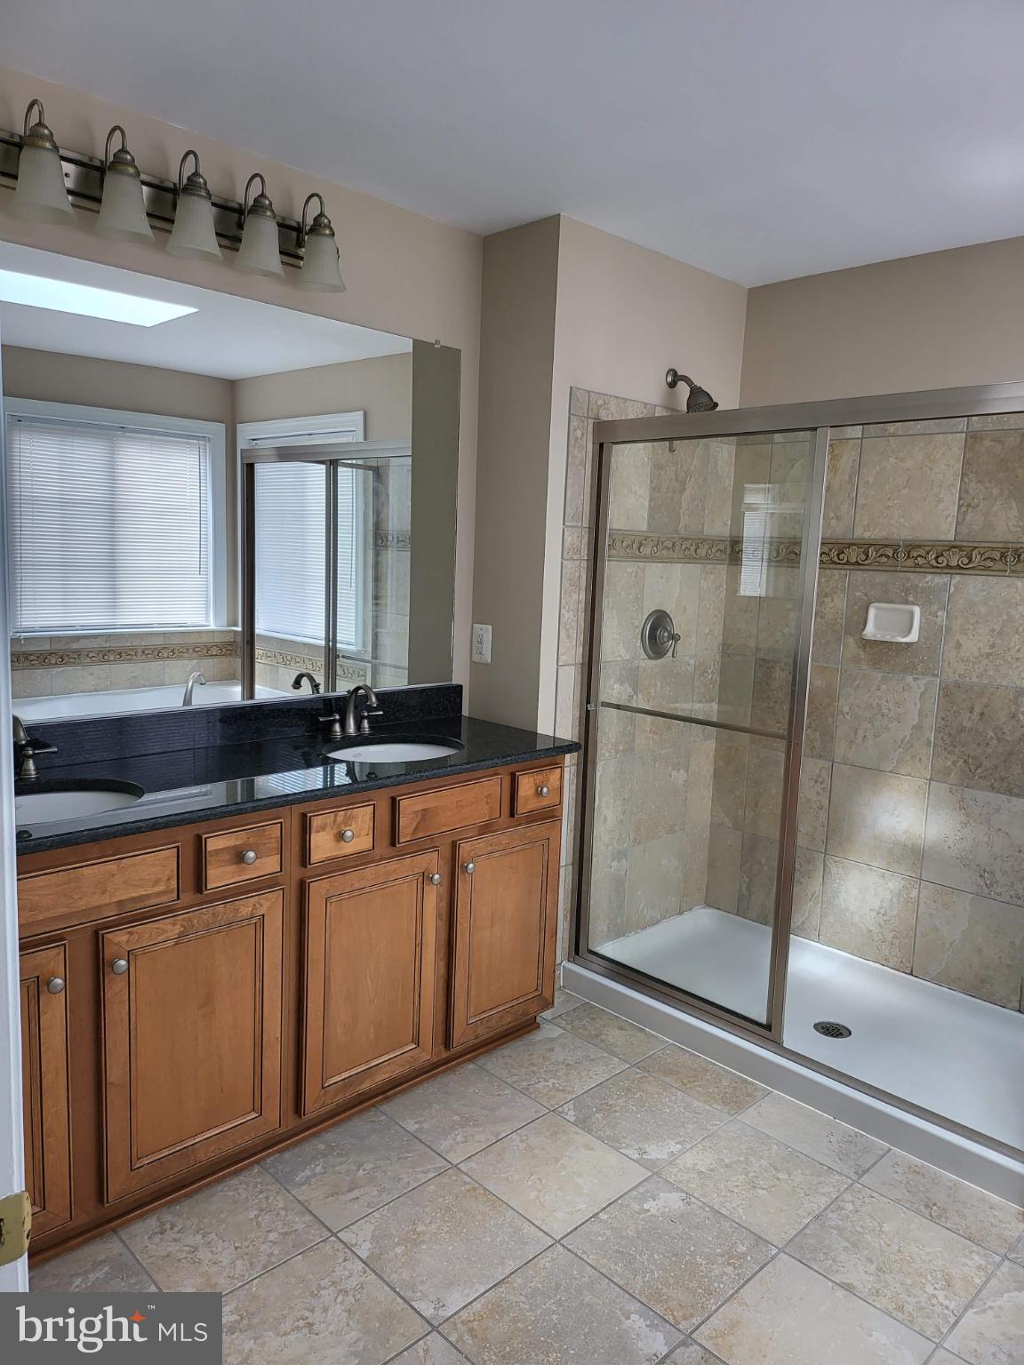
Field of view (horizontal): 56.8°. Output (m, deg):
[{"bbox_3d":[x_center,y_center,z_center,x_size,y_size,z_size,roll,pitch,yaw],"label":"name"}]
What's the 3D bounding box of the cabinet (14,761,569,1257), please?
[{"bbox_3d":[-0.687,0.671,2.373,1.828,0.876,0.532,-6,11,-44],"label":"cabinet"}]

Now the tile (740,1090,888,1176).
[{"bbox_3d":[0.774,1.163,2.443,0.203,0.010,0.328,-5,11,-44],"label":"tile"}]

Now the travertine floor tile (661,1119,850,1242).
[{"bbox_3d":[0.579,1.185,2.261,0.335,0.010,0.329,-6,11,-44],"label":"travertine floor tile"}]

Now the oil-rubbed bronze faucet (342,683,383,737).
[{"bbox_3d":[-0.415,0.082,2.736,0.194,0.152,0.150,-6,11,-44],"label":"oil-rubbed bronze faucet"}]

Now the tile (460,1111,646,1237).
[{"bbox_3d":[0.102,1.166,2.258,0.335,0.010,0.329,-6,11,-44],"label":"tile"}]

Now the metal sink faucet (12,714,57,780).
[{"bbox_3d":[-1.114,0.149,2.111,0.235,0.157,0.158,-5,11,-44],"label":"metal sink faucet"}]

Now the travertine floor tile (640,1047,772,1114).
[{"bbox_3d":[0.541,1.122,2.679,0.203,0.010,0.328,-5,11,-44],"label":"travertine floor tile"}]

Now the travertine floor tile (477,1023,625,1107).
[{"bbox_3d":[0.110,1.100,2.731,0.335,0.010,0.329,-6,11,-44],"label":"travertine floor tile"}]

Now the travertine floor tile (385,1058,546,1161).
[{"bbox_3d":[-0.133,1.124,2.493,0.335,0.010,0.329,-6,11,-44],"label":"travertine floor tile"}]

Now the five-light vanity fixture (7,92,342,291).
[{"bbox_3d":[-0.752,-1.125,2.225,0.931,0.259,0.193,-6,11,-44],"label":"five-light vanity fixture"}]

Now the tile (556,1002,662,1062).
[{"bbox_3d":[0.299,1.081,2.916,0.183,0.010,0.329,-6,11,-44],"label":"tile"}]

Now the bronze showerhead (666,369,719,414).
[{"bbox_3d":[0.599,-0.968,3.150,0.105,0.170,0.175,-5,11,-44],"label":"bronze showerhead"}]

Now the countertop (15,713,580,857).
[{"bbox_3d":[-0.660,0.226,2.302,1.859,0.032,0.556,-6,11,-44],"label":"countertop"}]

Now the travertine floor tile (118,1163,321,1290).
[{"bbox_3d":[-0.617,1.171,2.014,0.328,0.010,0.332,-5,11,-44],"label":"travertine floor tile"}]

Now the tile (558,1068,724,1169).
[{"bbox_3d":[0.345,1.141,2.488,0.328,0.010,0.332,-5,11,-44],"label":"tile"}]

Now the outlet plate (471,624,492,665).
[{"bbox_3d":[-0.101,-0.124,3.091,0.007,0.120,0.077,-6,11,-44],"label":"outlet plate"}]

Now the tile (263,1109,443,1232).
[{"bbox_3d":[-0.374,1.147,2.251,0.328,0.010,0.332,-5,11,-44],"label":"tile"}]

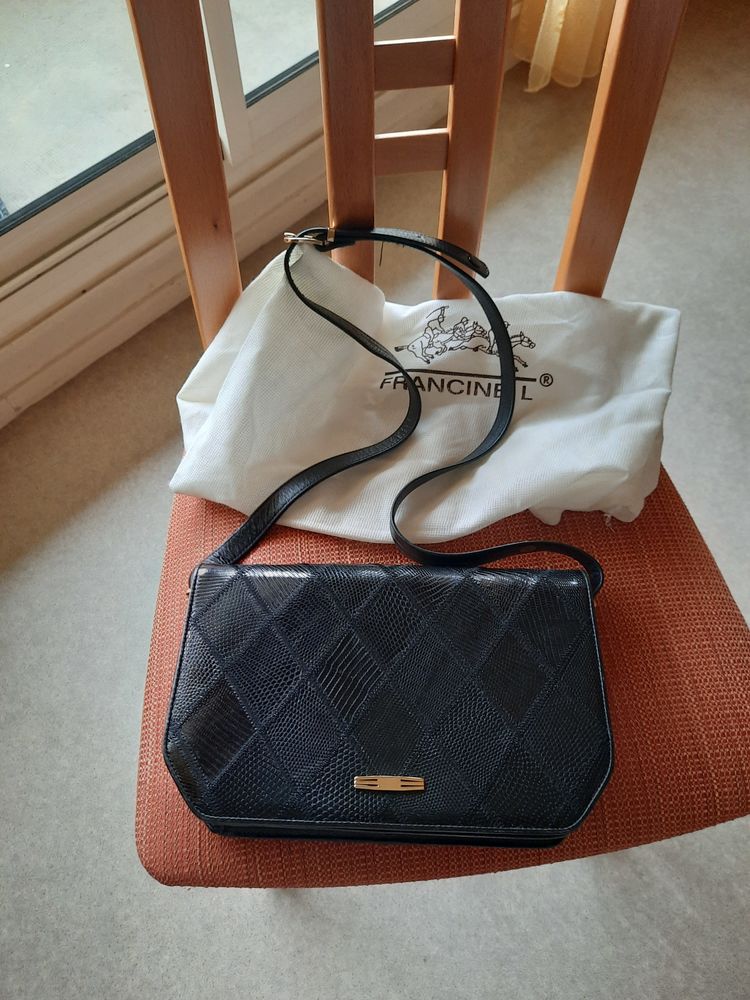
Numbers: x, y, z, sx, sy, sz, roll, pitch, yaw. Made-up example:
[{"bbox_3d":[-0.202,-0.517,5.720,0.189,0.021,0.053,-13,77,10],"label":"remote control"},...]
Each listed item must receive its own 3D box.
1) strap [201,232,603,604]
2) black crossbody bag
[{"bbox_3d":[0.025,-0.062,0.550,0.271,0.069,0.277,0,77,1],"label":"strap"},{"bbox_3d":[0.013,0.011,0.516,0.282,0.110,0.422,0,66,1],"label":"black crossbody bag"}]

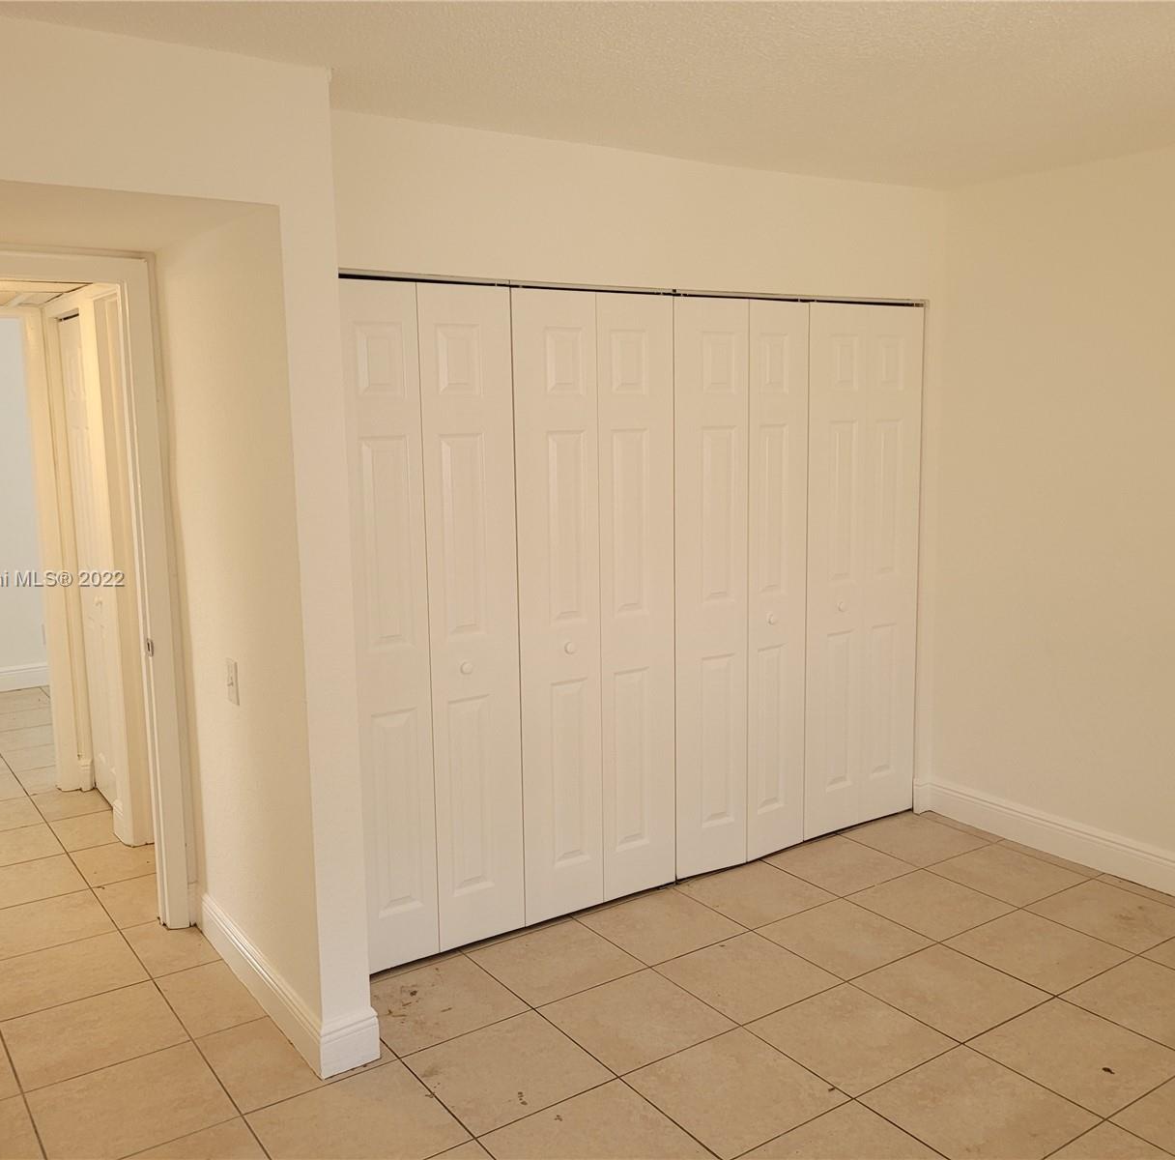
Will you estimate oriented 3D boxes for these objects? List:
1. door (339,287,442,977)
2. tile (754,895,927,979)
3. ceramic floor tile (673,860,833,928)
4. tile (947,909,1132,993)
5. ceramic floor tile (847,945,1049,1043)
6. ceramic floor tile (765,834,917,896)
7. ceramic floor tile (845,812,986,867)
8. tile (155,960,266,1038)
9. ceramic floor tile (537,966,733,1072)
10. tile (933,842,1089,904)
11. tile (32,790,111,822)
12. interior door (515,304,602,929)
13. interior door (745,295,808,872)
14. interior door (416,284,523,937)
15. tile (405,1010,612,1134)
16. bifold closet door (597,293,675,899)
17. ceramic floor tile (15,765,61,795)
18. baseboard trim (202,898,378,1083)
[{"bbox_3d":[-0.600,0.167,3.326,0.301,1.988,0.035,-7,11,-34],"label":"door"},{"bbox_3d":[0.809,1.128,3.655,0.404,0.010,0.401,-7,11,-34],"label":"tile"},{"bbox_3d":[0.578,1.078,3.977,0.406,0.010,0.401,-7,11,-34],"label":"ceramic floor tile"},{"bbox_3d":[1.377,1.134,3.552,0.407,0.010,0.402,-7,11,-34],"label":"tile"},{"bbox_3d":[1.039,1.173,3.320,0.406,0.010,0.401,-7,11,-34],"label":"ceramic floor tile"},{"bbox_3d":[0.918,1.040,4.225,0.405,0.010,0.405,-7,11,-34],"label":"ceramic floor tile"},{"bbox_3d":[1.254,0.998,4.439,0.406,0.010,0.401,-7,11,-34],"label":"ceramic floor tile"},{"bbox_3d":[-1.083,1.208,3.343,0.203,0.010,0.401,-7,11,-34],"label":"tile"},{"bbox_3d":[0.134,1.210,3.197,0.404,0.010,0.401,-7,11,-34],"label":"ceramic floor tile"},{"bbox_3d":[1.484,1.046,4.110,0.406,0.010,0.401,-7,11,-34],"label":"tile"},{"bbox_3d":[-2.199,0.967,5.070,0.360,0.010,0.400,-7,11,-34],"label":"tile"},{"bbox_3d":[-0.096,0.110,3.658,0.300,1.985,0.035,-7,11,-34],"label":"interior door"},{"bbox_3d":[0.673,0.022,4.160,0.304,1.983,0.034,-8,11,-38],"label":"interior door"},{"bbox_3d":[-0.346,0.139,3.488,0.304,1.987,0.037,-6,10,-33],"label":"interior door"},{"bbox_3d":[-0.204,1.252,2.968,0.404,0.010,0.401,-7,11,-34],"label":"tile"},{"bbox_3d":[0.158,0.080,3.824,0.299,1.988,0.035,-6,10,-32],"label":"bifold closet door"},{"bbox_3d":[-2.384,0.906,5.352,0.406,0.010,0.401,-7,11,-34],"label":"ceramic floor tile"},{"bbox_3d":[-0.897,1.126,3.389,0.160,0.144,1.026,-7,11,-34],"label":"baseboard trim"}]

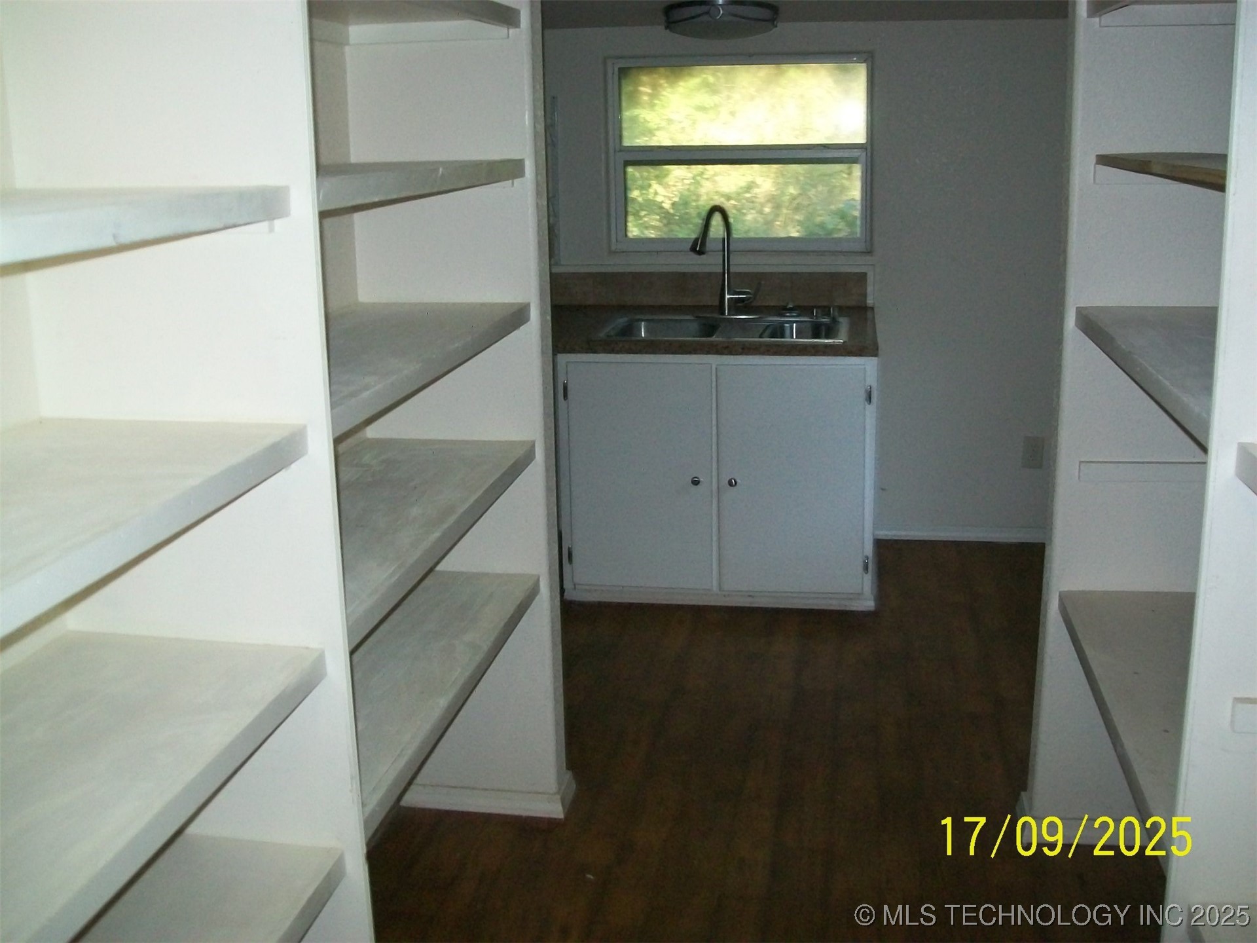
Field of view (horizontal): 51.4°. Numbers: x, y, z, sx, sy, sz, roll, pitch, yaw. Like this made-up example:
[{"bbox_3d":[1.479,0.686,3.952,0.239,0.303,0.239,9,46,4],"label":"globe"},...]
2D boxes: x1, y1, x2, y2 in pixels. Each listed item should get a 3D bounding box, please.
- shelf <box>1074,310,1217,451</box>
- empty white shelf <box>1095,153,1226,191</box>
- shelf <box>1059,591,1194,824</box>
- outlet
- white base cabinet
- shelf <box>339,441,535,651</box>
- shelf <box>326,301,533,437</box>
[{"bbox_3d":[1.002,-0.161,2.067,0.383,0.039,1.158,2,15,10],"label":"shelf"},{"bbox_3d":[1.003,-0.459,1.987,0.369,0.021,1.158,2,15,10],"label":"empty white shelf"},{"bbox_3d":[1.013,0.429,2.222,0.383,0.039,1.158,2,15,10],"label":"shelf"},{"bbox_3d":[1.532,-0.069,4.945,0.075,0.121,0.012,2,15,10],"label":"outlet"},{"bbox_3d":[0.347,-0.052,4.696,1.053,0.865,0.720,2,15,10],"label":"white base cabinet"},{"bbox_3d":[-0.493,0.098,2.356,0.383,0.039,1.168,2,15,10],"label":"shelf"},{"bbox_3d":[-0.498,-0.198,2.278,0.383,0.039,1.168,2,15,10],"label":"shelf"}]

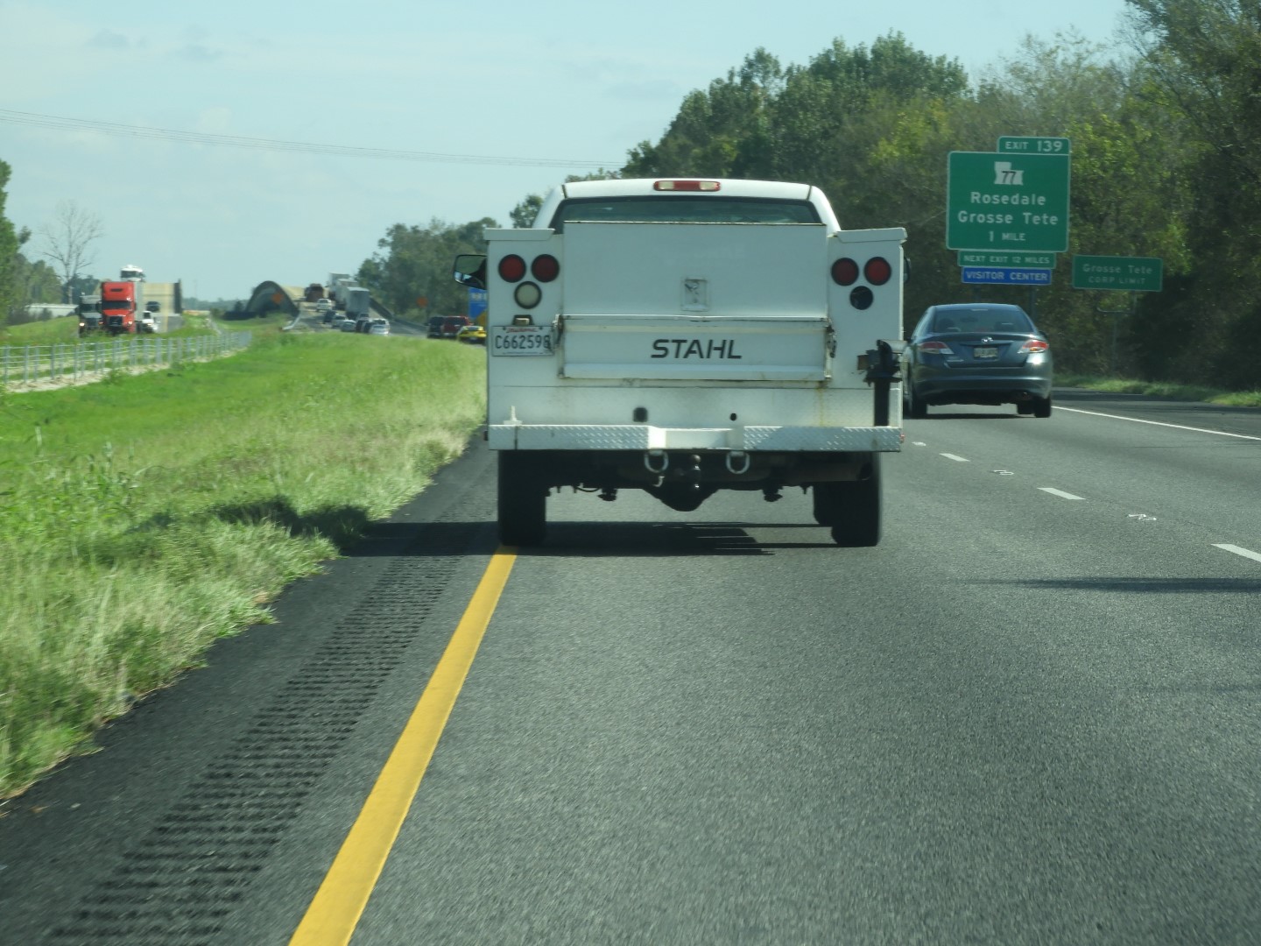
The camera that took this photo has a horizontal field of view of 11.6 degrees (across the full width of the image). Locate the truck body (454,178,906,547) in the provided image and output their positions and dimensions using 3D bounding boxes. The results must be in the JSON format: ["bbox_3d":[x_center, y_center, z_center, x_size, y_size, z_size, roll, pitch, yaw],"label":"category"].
[{"bbox_3d":[0.300,-0.640,33.350,2.250,1.950,5.850,0,1,0],"label":"truck body"}]

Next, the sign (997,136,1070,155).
[{"bbox_3d":[15.244,-12.370,234.000,2.740,0.630,0.060,2,1,2],"label":"sign"}]

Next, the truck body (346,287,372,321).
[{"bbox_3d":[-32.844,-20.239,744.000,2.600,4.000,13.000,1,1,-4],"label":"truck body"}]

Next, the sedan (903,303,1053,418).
[{"bbox_3d":[4.560,-1.470,81.700,1.860,1.470,4.900,0,1,0],"label":"sedan"}]

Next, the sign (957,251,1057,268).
[{"bbox_3d":[14.231,-8.059,234.000,3.680,0.610,0.060,2,1,2],"label":"sign"}]

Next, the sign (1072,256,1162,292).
[{"bbox_3d":[13.373,-5.498,170.000,2.440,0.910,0.050,2,1,2],"label":"sign"}]

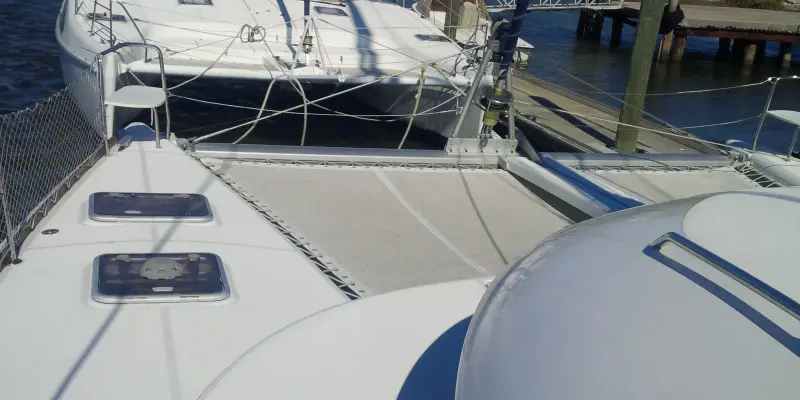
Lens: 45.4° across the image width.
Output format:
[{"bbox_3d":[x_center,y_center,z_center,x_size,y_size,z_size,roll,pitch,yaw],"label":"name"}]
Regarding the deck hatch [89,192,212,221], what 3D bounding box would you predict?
[{"bbox_3d":[-1.255,0.038,4.820,0.595,0.045,0.380,1,18,-17],"label":"deck hatch"}]

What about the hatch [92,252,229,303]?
[{"bbox_3d":[-1.008,0.324,4.025,0.546,0.045,0.465,1,18,-17],"label":"hatch"}]

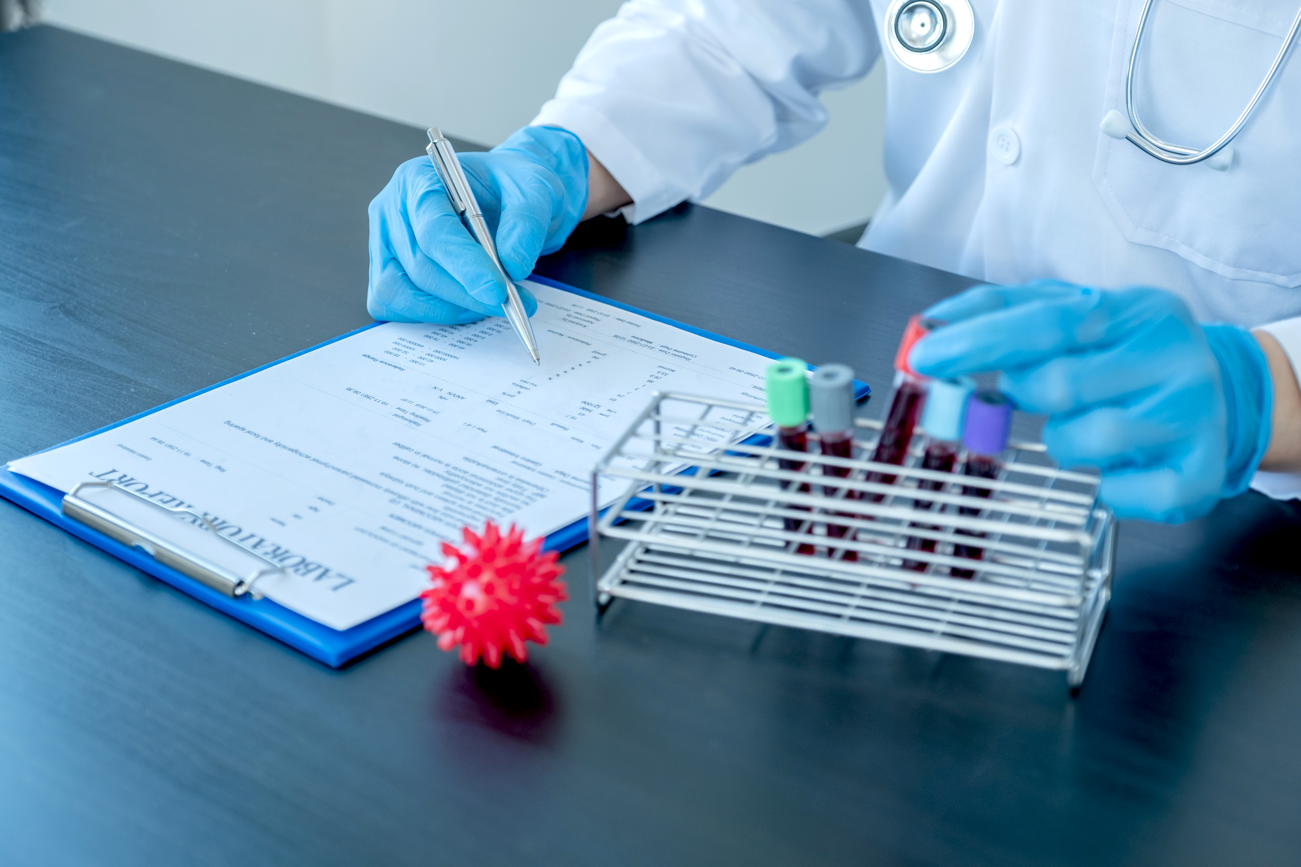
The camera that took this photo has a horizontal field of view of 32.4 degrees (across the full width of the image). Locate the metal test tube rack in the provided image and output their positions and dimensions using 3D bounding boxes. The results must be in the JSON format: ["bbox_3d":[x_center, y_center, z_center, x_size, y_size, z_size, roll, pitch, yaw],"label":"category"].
[{"bbox_3d":[0.076,0.037,0.825,0.181,0.061,0.071,8,26,18],"label":"metal test tube rack"}]

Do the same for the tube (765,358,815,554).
[{"bbox_3d":[0.053,0.012,0.832,0.017,0.079,0.017,4,26,20],"label":"tube"}]

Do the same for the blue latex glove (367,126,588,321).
[{"bbox_3d":[-0.084,-0.104,1.080,0.125,0.085,0.083,-21,32,-38],"label":"blue latex glove"}]

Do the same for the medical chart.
[{"bbox_3d":[-0.089,-0.003,0.967,0.212,0.008,0.297,21,32,38],"label":"medical chart"}]

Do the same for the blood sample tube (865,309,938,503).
[{"bbox_3d":[0.091,-0.003,0.816,0.017,0.080,0.017,21,9,16],"label":"blood sample tube"}]

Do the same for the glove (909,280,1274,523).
[{"bbox_3d":[0.167,-0.013,0.840,0.145,0.083,0.078,-8,26,-16],"label":"glove"}]

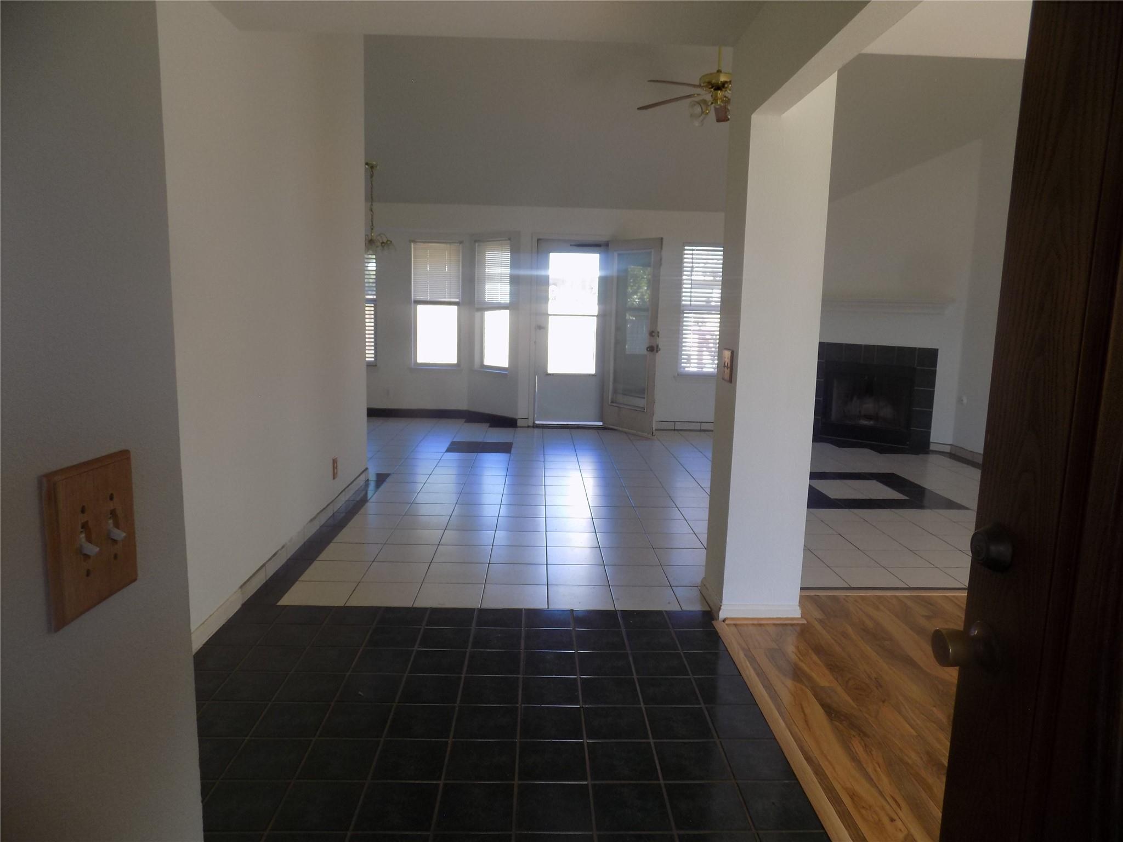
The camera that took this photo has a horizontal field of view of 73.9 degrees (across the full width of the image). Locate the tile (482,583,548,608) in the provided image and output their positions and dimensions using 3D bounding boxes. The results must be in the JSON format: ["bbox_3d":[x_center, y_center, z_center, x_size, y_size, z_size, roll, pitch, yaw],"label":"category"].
[{"bbox_3d":[-0.216,0.827,3.493,0.301,0.010,0.301,1,8,-2],"label":"tile"}]

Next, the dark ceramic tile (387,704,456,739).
[{"bbox_3d":[-0.447,0.970,2.398,0.200,0.010,0.200,1,8,-2],"label":"dark ceramic tile"}]

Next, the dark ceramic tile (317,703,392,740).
[{"bbox_3d":[-0.654,0.964,2.388,0.197,0.010,0.197,1,8,-2],"label":"dark ceramic tile"}]

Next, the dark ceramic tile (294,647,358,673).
[{"bbox_3d":[-0.879,0.906,2.813,0.199,0.010,0.199,1,8,-2],"label":"dark ceramic tile"}]

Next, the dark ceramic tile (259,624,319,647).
[{"bbox_3d":[-1.086,0.866,2.991,0.200,0.010,0.200,1,8,-2],"label":"dark ceramic tile"}]

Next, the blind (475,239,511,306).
[{"bbox_3d":[-0.801,-1.700,8.591,0.615,0.745,0.040,10,12,44],"label":"blind"}]

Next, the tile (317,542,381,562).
[{"bbox_3d":[-1.140,0.719,4.065,0.299,0.010,0.299,1,8,-2],"label":"tile"}]

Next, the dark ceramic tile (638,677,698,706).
[{"bbox_3d":[0.374,0.958,2.630,0.200,0.010,0.200,1,8,-2],"label":"dark ceramic tile"}]

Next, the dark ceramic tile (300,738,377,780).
[{"bbox_3d":[-0.646,0.994,2.183,0.197,0.010,0.197,1,8,-2],"label":"dark ceramic tile"}]

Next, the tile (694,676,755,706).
[{"bbox_3d":[0.576,0.967,2.655,0.182,0.010,0.199,1,8,-2],"label":"tile"}]

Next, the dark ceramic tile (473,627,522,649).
[{"bbox_3d":[-0.259,0.892,3.034,0.200,0.010,0.200,1,8,-2],"label":"dark ceramic tile"}]

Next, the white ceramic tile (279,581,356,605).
[{"bbox_3d":[-1.122,0.806,3.472,0.299,0.010,0.299,1,8,-2],"label":"white ceramic tile"}]

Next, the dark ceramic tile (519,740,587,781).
[{"bbox_3d":[-0.027,1.015,2.219,0.202,0.010,0.202,1,8,-2],"label":"dark ceramic tile"}]

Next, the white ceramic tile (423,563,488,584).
[{"bbox_3d":[-0.529,0.778,3.785,0.301,0.010,0.301,1,8,-2],"label":"white ceramic tile"}]

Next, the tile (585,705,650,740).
[{"bbox_3d":[0.175,0.981,2.416,0.197,0.010,0.197,1,8,-2],"label":"tile"}]

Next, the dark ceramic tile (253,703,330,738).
[{"bbox_3d":[-0.857,0.960,2.381,0.197,0.010,0.197,1,8,-2],"label":"dark ceramic tile"}]

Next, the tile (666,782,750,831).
[{"bbox_3d":[0.391,1.045,2.015,0.197,0.010,0.197,1,8,-2],"label":"tile"}]

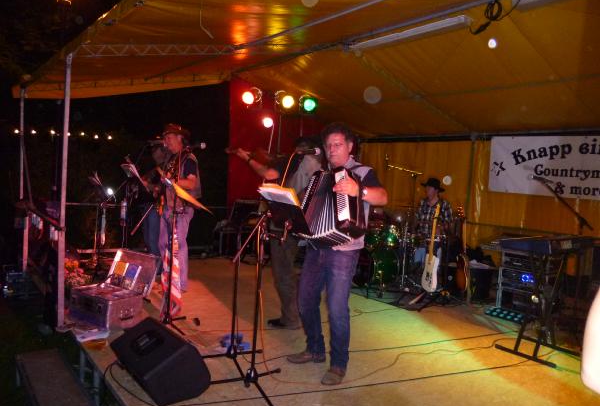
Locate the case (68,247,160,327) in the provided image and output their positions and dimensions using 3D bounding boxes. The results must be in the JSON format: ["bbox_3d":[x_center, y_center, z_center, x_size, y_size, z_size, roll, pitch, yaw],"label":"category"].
[{"bbox_3d":[-1.640,0.745,3.852,0.558,0.550,0.474,5,4,32],"label":"case"}]

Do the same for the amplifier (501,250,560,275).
[{"bbox_3d":[2.595,0.655,4.811,0.500,0.170,0.360,6,4,43],"label":"amplifier"}]

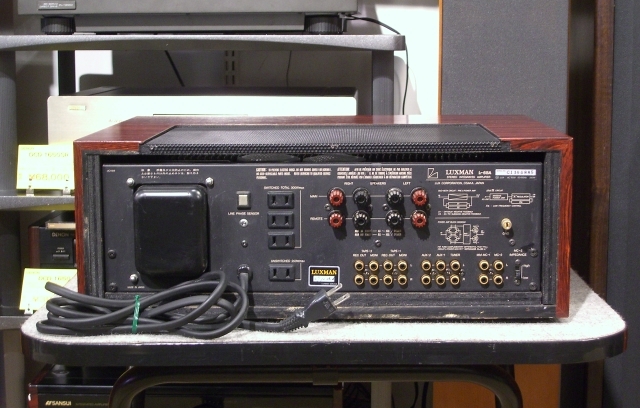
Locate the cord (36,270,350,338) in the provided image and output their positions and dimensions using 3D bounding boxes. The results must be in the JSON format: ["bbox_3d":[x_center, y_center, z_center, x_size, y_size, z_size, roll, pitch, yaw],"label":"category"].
[{"bbox_3d":[-0.123,0.091,1.222,0.296,0.061,0.085,0,8,2],"label":"cord"}]

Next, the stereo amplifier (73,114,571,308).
[{"bbox_3d":[0.009,0.002,1.421,0.485,0.181,0.385,0,8,2],"label":"stereo amplifier"}]

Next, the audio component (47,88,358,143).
[{"bbox_3d":[-0.156,-0.106,1.937,0.434,0.135,0.335,0,8,3],"label":"audio component"}]

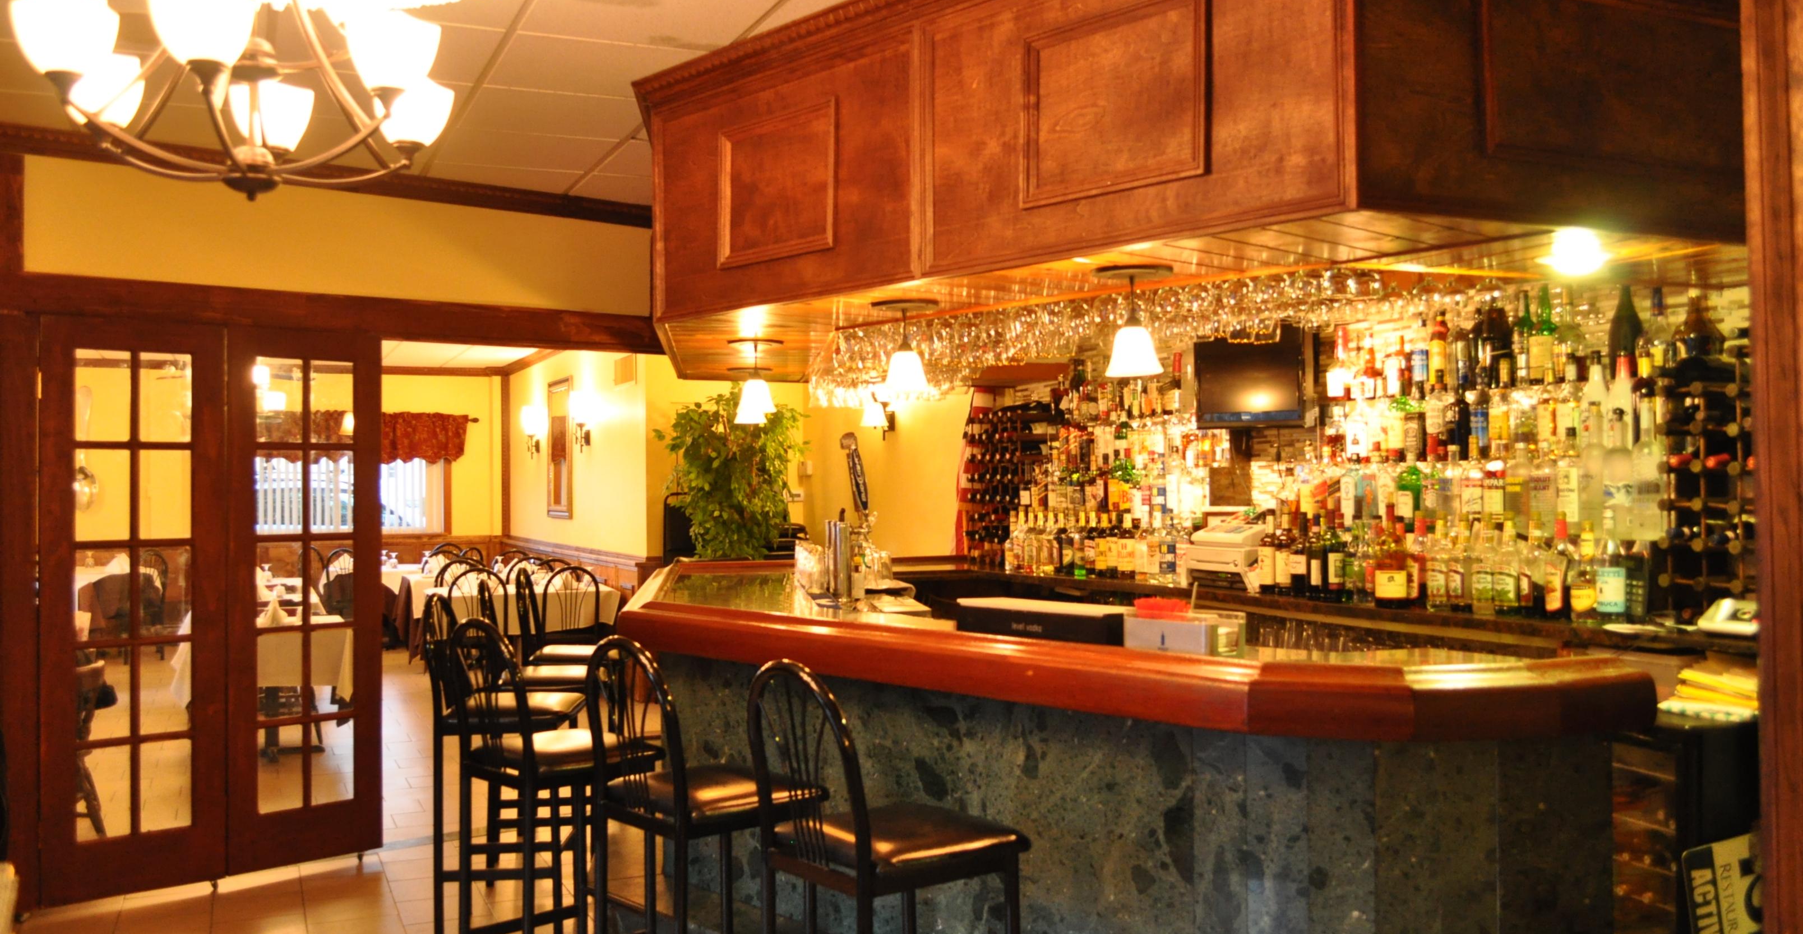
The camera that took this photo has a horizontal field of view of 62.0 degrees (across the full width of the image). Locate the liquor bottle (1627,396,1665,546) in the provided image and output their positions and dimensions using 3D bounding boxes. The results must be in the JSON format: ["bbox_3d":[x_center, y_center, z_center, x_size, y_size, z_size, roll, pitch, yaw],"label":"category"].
[{"bbox_3d":[2.129,0.006,4.280,0.103,0.414,0.103,0,-1,-38],"label":"liquor bottle"}]

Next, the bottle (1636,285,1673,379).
[{"bbox_3d":[2.230,-0.398,4.427,0.086,0.276,0.086,0,-1,-45],"label":"bottle"}]

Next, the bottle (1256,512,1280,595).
[{"bbox_3d":[1.343,0.311,5.480,0.076,0.305,0.076,0,-1,0],"label":"bottle"}]

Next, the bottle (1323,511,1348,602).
[{"bbox_3d":[1.450,0.295,5.021,0.080,0.302,0.080,0,-1,-41],"label":"bottle"}]

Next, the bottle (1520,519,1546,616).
[{"bbox_3d":[1.899,0.292,4.500,0.086,0.310,0.086,0,-1,-38],"label":"bottle"}]

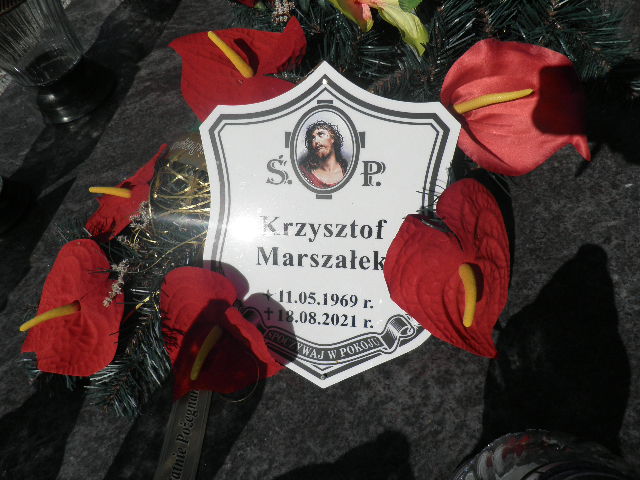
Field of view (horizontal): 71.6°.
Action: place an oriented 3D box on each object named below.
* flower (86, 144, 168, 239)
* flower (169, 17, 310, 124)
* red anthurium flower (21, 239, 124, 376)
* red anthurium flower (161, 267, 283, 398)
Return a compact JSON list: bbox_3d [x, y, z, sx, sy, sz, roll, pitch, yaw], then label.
[{"bbox_3d":[-0.185,-0.046,0.430,0.110,0.050,0.105,-52,36,0],"label":"flower"},{"bbox_3d":[-0.079,-0.168,0.445,0.135,0.055,0.120,10,70,16],"label":"flower"},{"bbox_3d":[-0.226,0.063,0.410,0.108,0.055,0.118,-18,77,26],"label":"red anthurium flower"},{"bbox_3d":[-0.089,0.080,0.390,0.105,0.055,0.115,33,108,4],"label":"red anthurium flower"}]

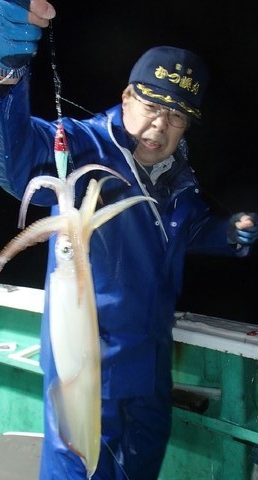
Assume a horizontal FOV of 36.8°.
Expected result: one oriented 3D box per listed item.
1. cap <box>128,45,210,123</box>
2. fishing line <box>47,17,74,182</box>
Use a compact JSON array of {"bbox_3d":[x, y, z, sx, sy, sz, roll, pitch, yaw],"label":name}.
[{"bbox_3d":[0.105,-0.387,0.930,0.185,0.140,0.265,16,25,-12],"label":"cap"},{"bbox_3d":[-0.105,-0.214,0.600,0.032,0.240,0.025,-4,6,-6],"label":"fishing line"}]

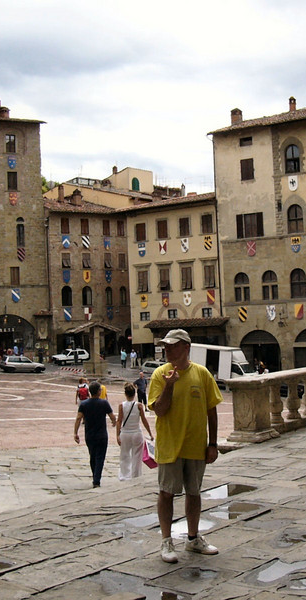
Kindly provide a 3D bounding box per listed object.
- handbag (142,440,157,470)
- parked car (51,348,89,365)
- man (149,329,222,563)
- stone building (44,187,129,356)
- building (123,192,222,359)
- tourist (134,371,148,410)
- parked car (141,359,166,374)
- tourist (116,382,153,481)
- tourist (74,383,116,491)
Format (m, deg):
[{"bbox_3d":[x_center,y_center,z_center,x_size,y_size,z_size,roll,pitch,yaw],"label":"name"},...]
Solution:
[{"bbox_3d":[-0.055,2.620,13.900,0.140,0.400,0.300,-26,-43,18],"label":"handbag"},{"bbox_3d":[-7.648,5.296,75.878,3.400,1.450,1.500,-1,-2,-28],"label":"parked car"},{"bbox_3d":[0.253,1.117,6.370,0.550,1.760,0.430,-2,-2,7],"label":"man"},{"bbox_3d":[-9.940,-2.662,93.640,11.000,18.200,10.500,-1,-2,-38],"label":"stone building"},{"bbox_3d":[4.656,-1.422,79.494,10.300,16.600,10.000,-4,-3,33],"label":"building"},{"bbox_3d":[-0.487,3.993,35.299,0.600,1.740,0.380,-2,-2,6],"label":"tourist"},{"bbox_3d":[0.889,5.953,68.500,4.000,1.400,1.660,-3,-3,18],"label":"parked car"},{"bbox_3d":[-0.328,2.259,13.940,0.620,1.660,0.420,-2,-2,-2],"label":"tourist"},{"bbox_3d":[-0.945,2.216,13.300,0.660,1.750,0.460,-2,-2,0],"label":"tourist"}]

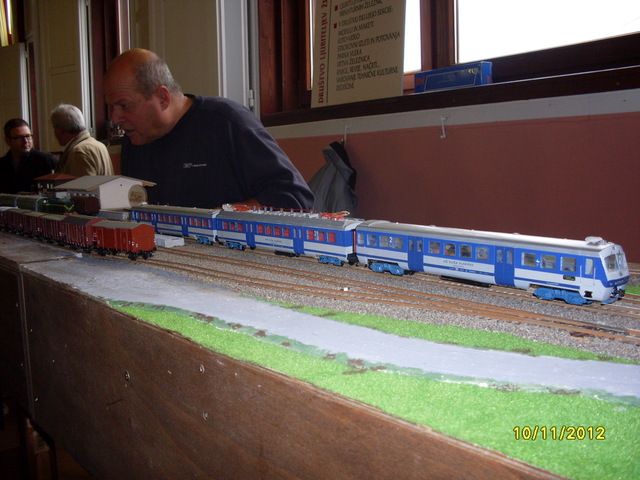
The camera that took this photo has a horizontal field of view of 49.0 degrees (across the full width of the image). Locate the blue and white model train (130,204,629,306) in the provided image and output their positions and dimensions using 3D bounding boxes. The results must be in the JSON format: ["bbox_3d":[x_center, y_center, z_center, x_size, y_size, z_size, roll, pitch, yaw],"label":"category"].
[{"bbox_3d":[-0.035,-0.008,0.764,0.033,0.052,0.770,-6,8,-37],"label":"blue and white model train"}]

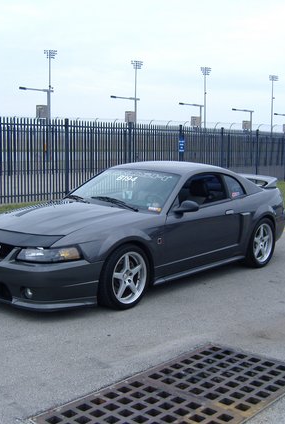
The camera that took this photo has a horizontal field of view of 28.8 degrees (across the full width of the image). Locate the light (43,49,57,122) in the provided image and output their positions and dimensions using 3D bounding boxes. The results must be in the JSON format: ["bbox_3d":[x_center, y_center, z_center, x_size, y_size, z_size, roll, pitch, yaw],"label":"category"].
[{"bbox_3d":[-27.571,-32.987,168.451,4.300,31.520,1.300,-3,7,-25],"label":"light"}]

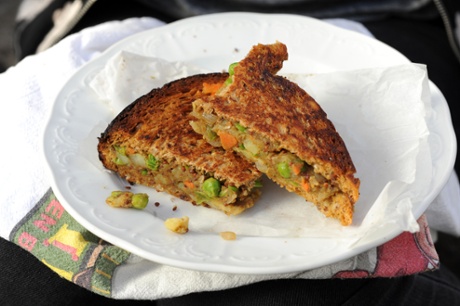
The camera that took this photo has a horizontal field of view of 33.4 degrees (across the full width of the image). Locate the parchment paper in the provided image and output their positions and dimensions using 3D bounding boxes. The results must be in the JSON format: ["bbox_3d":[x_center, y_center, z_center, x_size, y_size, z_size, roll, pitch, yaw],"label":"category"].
[{"bbox_3d":[0.009,-0.014,0.469,0.220,0.033,0.165,5,41,9],"label":"parchment paper"}]

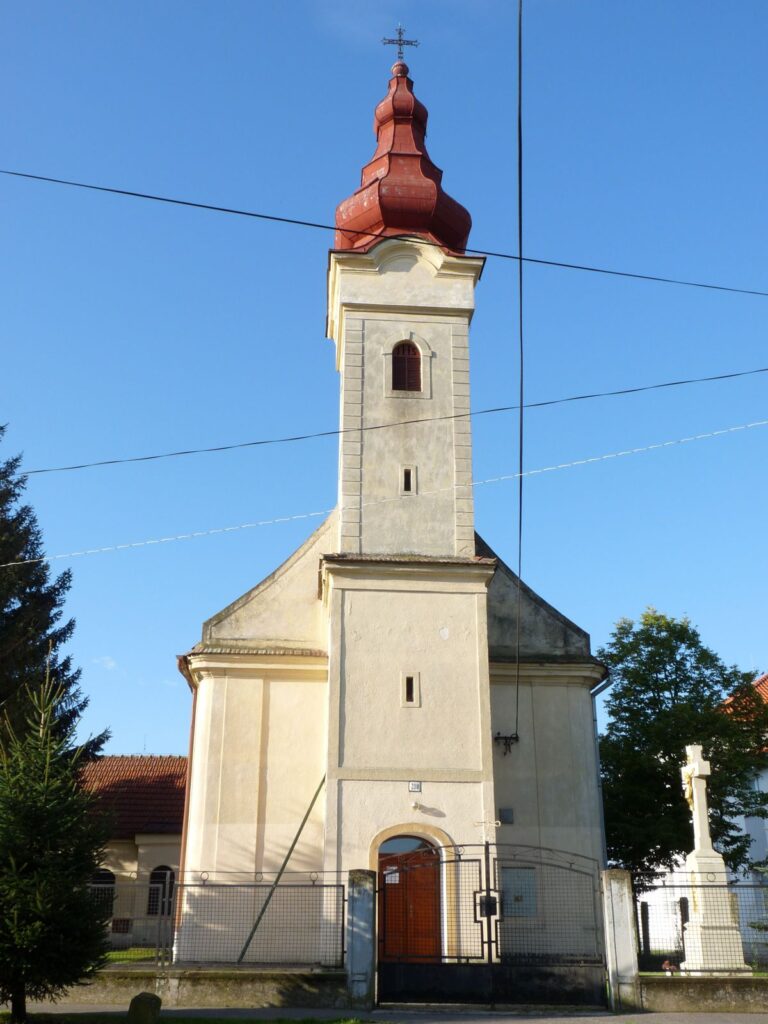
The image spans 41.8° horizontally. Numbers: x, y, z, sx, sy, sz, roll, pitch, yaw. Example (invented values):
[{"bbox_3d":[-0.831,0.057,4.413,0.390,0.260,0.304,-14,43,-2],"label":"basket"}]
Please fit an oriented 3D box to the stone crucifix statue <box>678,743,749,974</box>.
[{"bbox_3d":[5.495,5.989,17.203,0.900,3.905,0.920,3,-21,-7],"label":"stone crucifix statue"}]

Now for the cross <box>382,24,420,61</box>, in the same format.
[{"bbox_3d":[0.494,-14.022,30.093,1.144,1.475,0.120,2,-21,-4],"label":"cross"}]

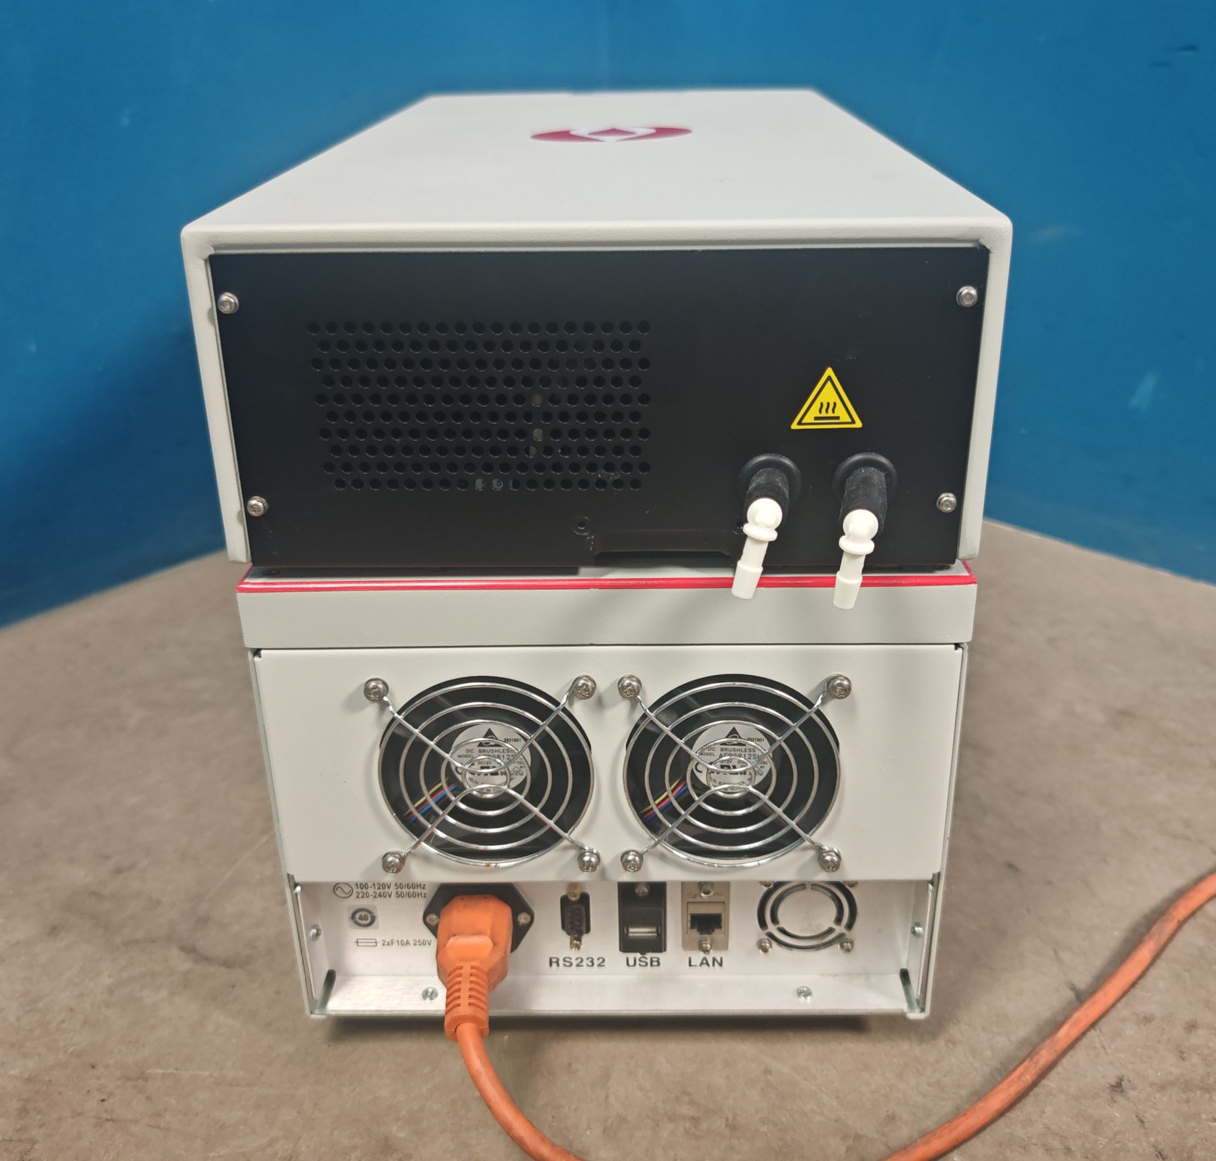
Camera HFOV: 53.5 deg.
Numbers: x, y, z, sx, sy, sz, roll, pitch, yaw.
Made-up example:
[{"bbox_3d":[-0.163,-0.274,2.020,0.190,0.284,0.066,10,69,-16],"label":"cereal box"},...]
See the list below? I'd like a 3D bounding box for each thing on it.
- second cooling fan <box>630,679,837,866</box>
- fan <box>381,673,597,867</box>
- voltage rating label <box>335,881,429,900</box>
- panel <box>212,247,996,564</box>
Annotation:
[{"bbox_3d":[0.044,0.064,0.436,0.080,0.080,0.028,0,24,1],"label":"second cooling fan"},{"bbox_3d":[-0.043,0.065,0.439,0.080,0.080,0.028,0,24,1],"label":"fan"},{"bbox_3d":[-0.089,0.122,0.475,0.037,0.009,0.001,0,24,1],"label":"voltage rating label"},{"bbox_3d":[-0.002,-0.053,0.385,0.235,0.102,0.005,0,24,1],"label":"panel"}]

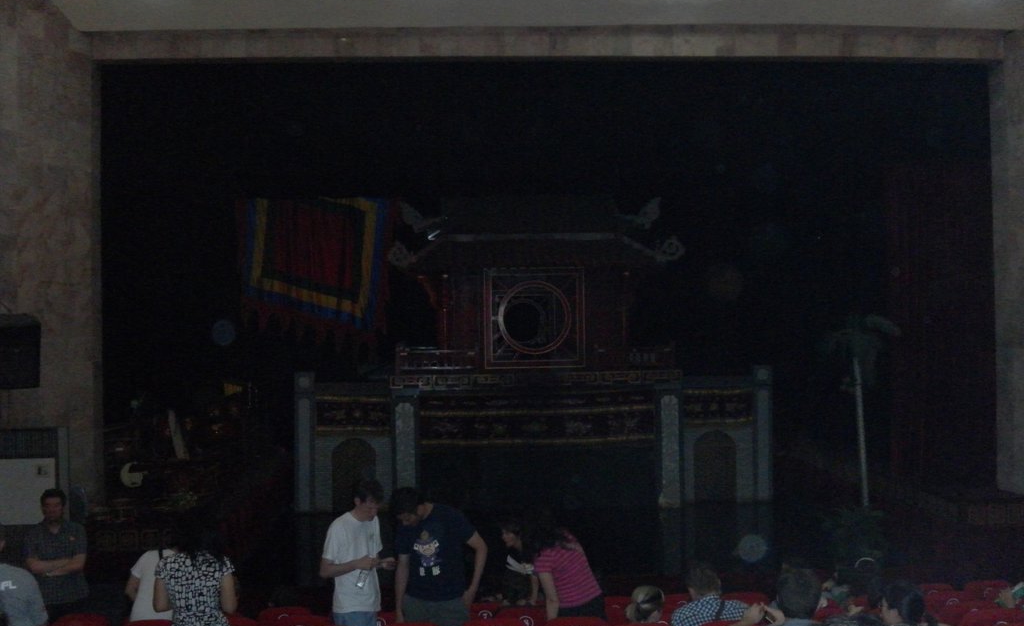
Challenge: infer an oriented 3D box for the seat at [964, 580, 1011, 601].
[{"bbox_3d":[4.034,2.704,9.006,0.530,0.880,0.580,-1,-1,-3],"label":"seat"}]

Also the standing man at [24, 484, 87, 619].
[{"bbox_3d":[-3.516,2.213,7.985,0.520,1.730,0.360,0,-1,-14],"label":"standing man"}]

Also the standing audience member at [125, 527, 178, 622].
[{"bbox_3d":[-2.572,2.350,7.636,0.450,1.530,0.360,-1,-1,5],"label":"standing audience member"}]

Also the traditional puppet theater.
[{"bbox_3d":[0.271,0.554,14.195,6.050,4.300,2.500,-1,-1,-3],"label":"traditional puppet theater"}]

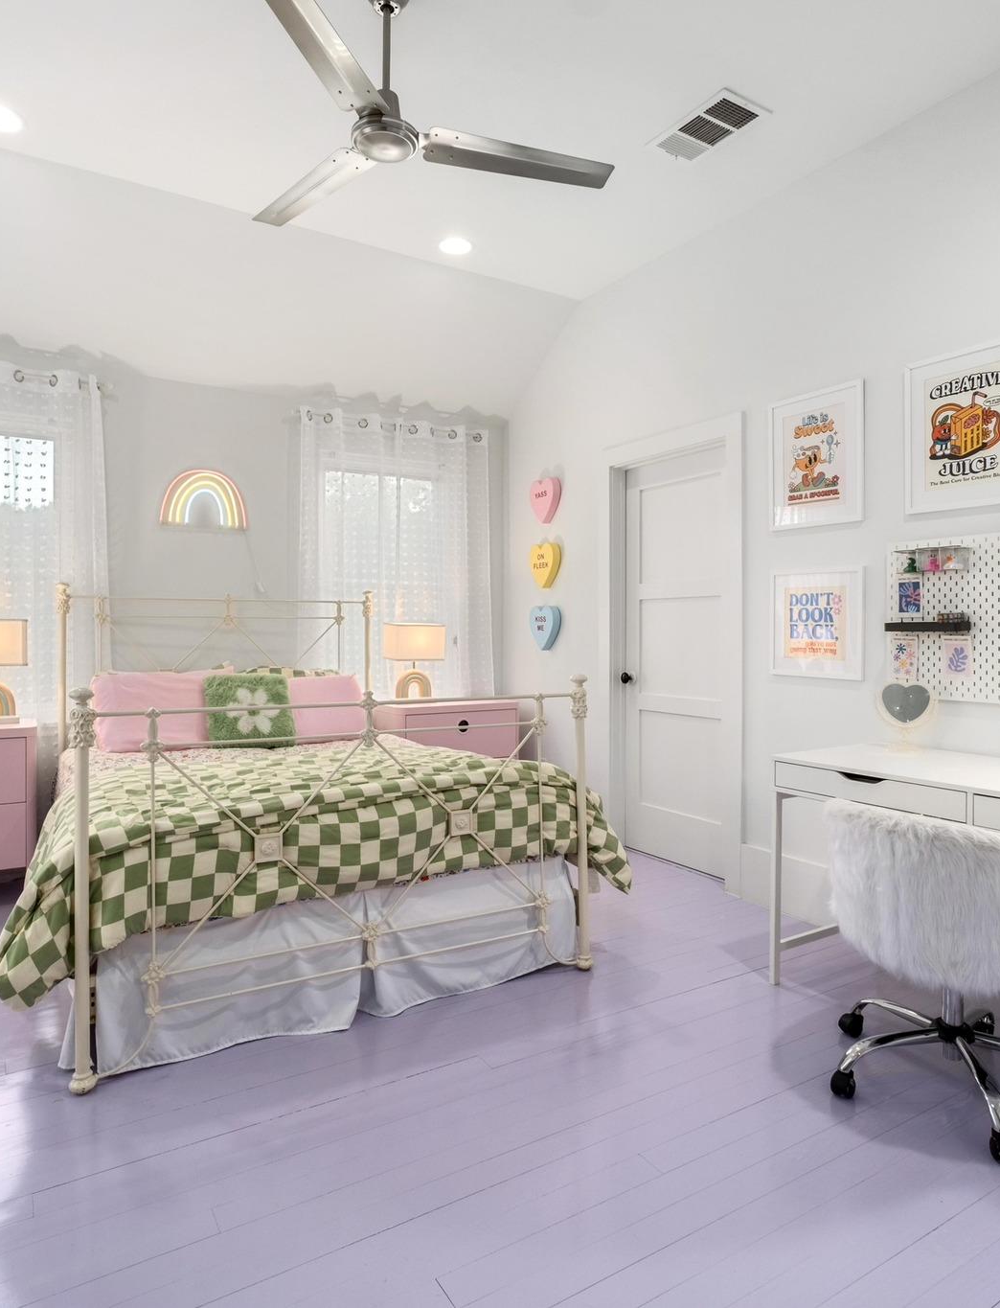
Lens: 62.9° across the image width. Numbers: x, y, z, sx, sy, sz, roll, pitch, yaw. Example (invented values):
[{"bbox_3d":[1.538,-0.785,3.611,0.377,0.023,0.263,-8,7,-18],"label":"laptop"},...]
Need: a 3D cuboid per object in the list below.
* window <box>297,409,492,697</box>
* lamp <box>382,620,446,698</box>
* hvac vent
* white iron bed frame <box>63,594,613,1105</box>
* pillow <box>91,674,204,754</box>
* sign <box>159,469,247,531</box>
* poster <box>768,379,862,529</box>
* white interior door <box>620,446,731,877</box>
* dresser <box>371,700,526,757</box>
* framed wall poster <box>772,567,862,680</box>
[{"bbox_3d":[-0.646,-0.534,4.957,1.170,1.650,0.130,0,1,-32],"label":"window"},{"bbox_3d":[-0.505,0.061,4.825,0.325,0.475,0.160,-1,1,-32],"label":"lamp"},{"bbox_3d":[0.794,-1.994,3.108,0.260,0.030,0.400,-1,1,-32],"label":"hvac vent"},{"bbox_3d":[-0.911,0.386,3.407,1.646,1.444,2.220,-1,1,-29],"label":"white iron bed frame"},{"bbox_3d":[-1.510,0.260,3.728,0.630,0.400,0.170,-1,-29,-32],"label":"pillow"},{"bbox_3d":[-1.562,-0.822,4.323,0.445,0.315,0.030,-1,1,-32],"label":"sign"},{"bbox_3d":[1.262,-0.769,3.252,0.025,0.526,0.423,-1,1,-32],"label":"poster"},{"bbox_3d":[0.924,0.043,4.143,0.045,2.065,0.800,-1,1,-32],"label":"white interior door"},{"bbox_3d":[-0.310,0.690,4.895,0.800,0.760,0.400,-1,1,-32],"label":"dresser"},{"bbox_3d":[1.266,-0.119,3.259,0.025,0.431,0.427,-1,1,-32],"label":"framed wall poster"}]

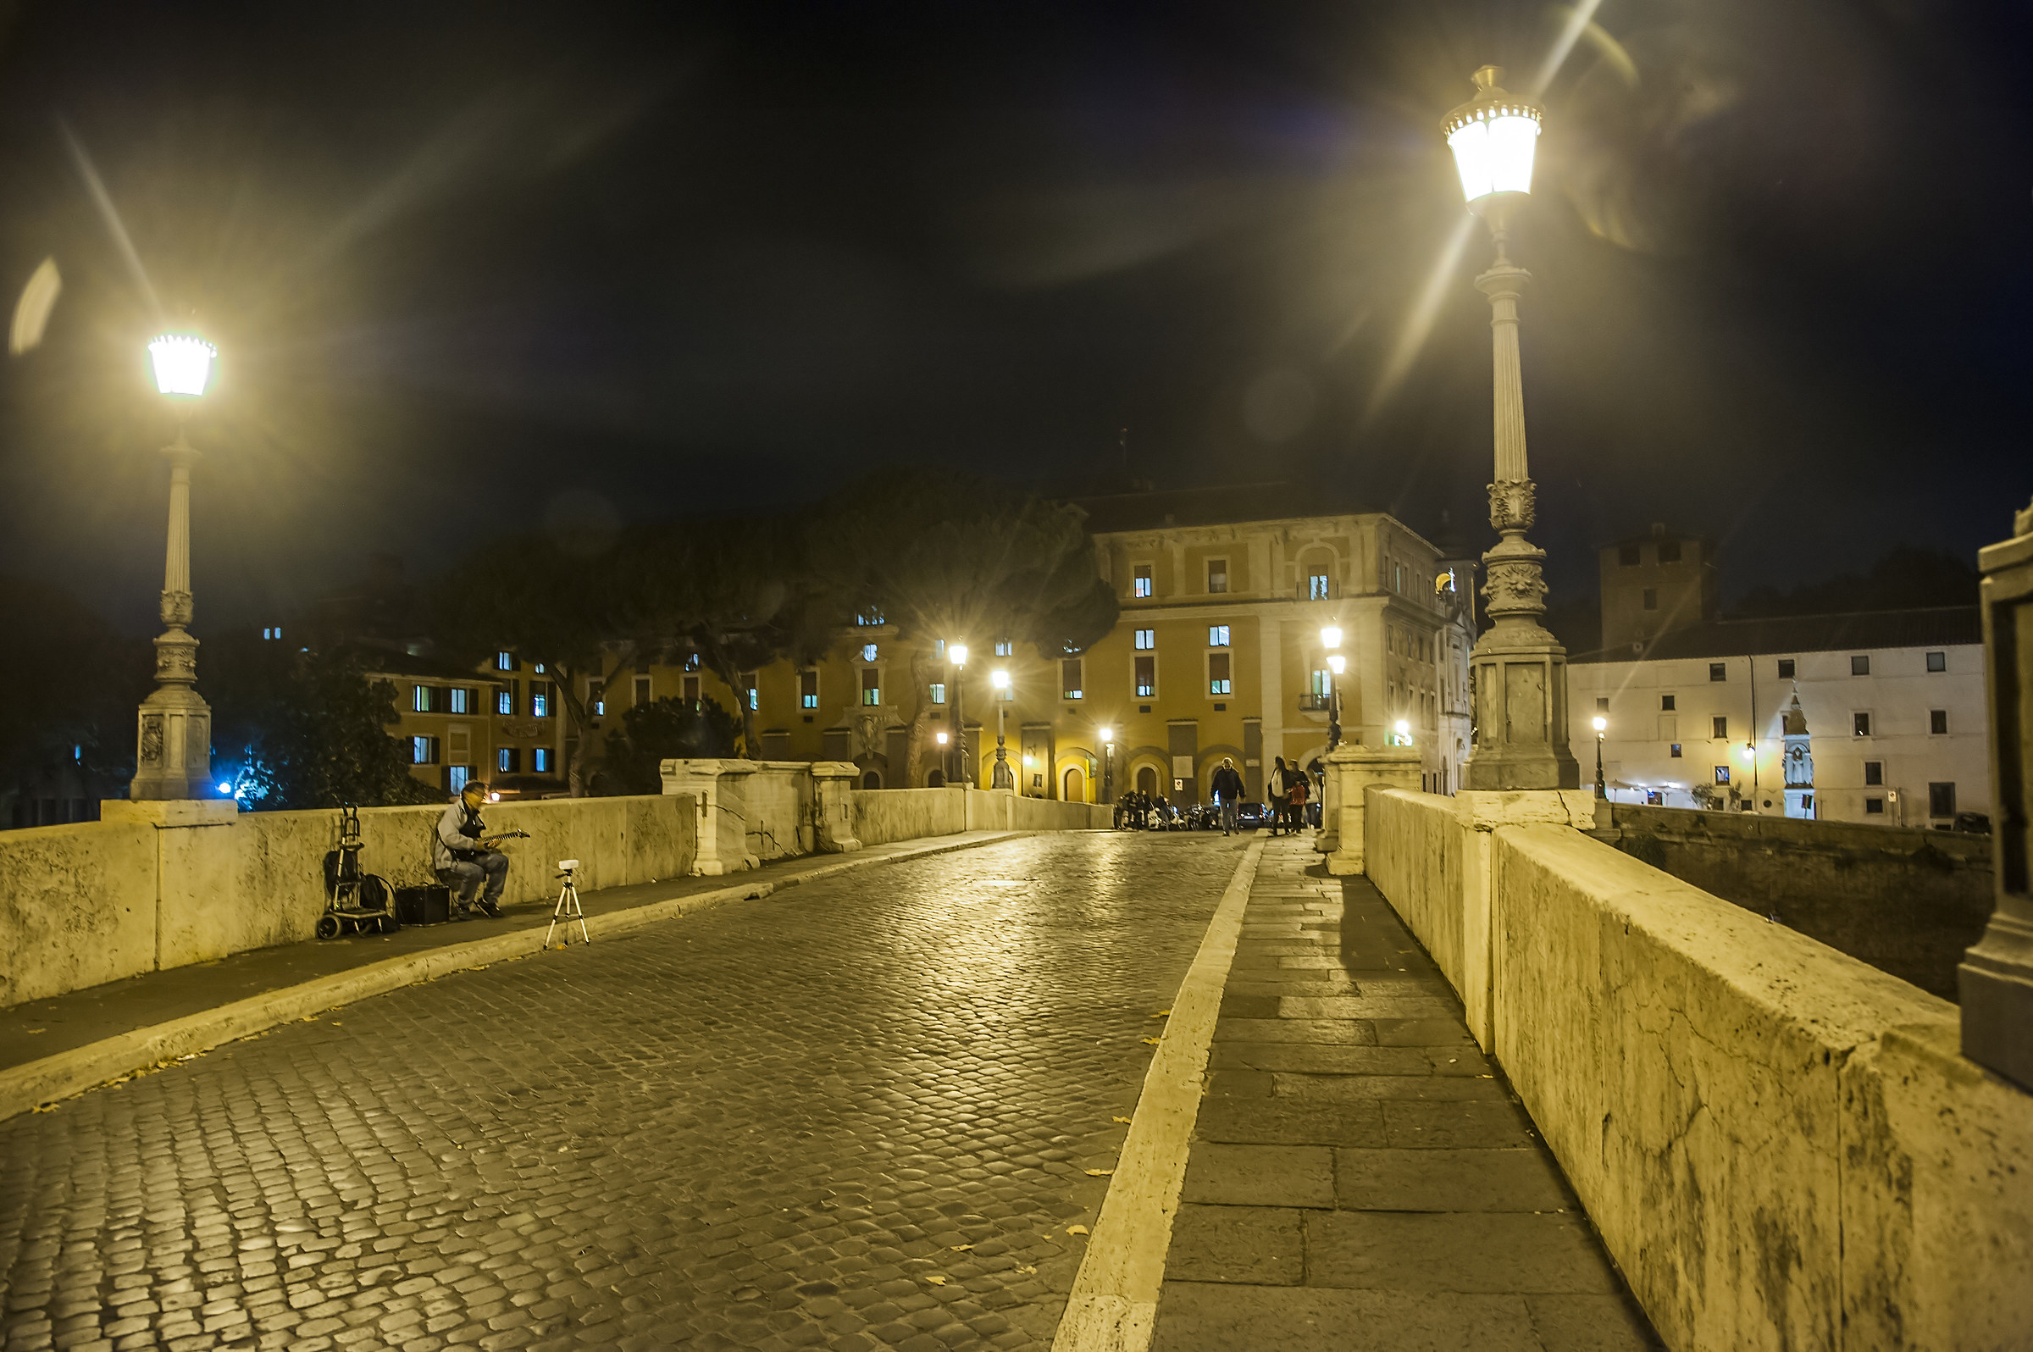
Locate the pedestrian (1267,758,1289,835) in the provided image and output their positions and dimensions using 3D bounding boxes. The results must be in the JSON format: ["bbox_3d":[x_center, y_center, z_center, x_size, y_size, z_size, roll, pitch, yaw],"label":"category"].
[{"bbox_3d":[5.577,2.583,28.900,0.500,1.680,0.420,-1,-4,10],"label":"pedestrian"}]

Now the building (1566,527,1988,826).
[{"bbox_3d":[59.184,-0.705,99.474,32.000,22.000,15.000,-4,-5,38],"label":"building"}]

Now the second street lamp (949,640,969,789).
[{"bbox_3d":[-1.378,0.873,32.711,0.530,3.500,0.530,-1,-4,0],"label":"second street lamp"}]

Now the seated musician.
[{"bbox_3d":[-4.801,1.535,11.950,0.720,1.200,0.580,1,-4,-20],"label":"seated musician"}]

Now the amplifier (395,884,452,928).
[{"bbox_3d":[-5.048,1.926,11.544,0.320,0.350,0.360,-1,-4,11],"label":"amplifier"}]

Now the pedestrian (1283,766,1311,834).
[{"bbox_3d":[6.042,2.621,29.100,0.540,1.600,0.420,-1,-4,10],"label":"pedestrian"}]

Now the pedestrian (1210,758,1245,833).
[{"bbox_3d":[4.540,2.594,29.100,0.720,1.680,0.450,-1,-4,10],"label":"pedestrian"}]

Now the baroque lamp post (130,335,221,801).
[{"bbox_3d":[-5.895,-0.897,9.569,0.530,3.520,0.530,-1,-4,11],"label":"baroque lamp post"}]

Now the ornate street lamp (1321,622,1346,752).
[{"bbox_3d":[6.923,0.543,29.527,0.530,3.650,0.530,-1,-4,11],"label":"ornate street lamp"}]

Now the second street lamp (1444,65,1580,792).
[{"bbox_3d":[2.442,-1.262,6.731,0.530,3.650,0.530,-1,-4,11],"label":"second street lamp"}]

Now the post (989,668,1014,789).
[{"bbox_3d":[-0.422,1.395,38.111,0.530,3.500,0.530,-1,-4,11],"label":"post"}]

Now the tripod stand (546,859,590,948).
[{"bbox_3d":[-3.662,1.853,11.050,0.340,0.740,0.350,-4,-5,41],"label":"tripod stand"}]

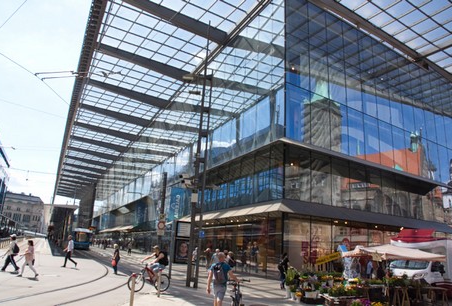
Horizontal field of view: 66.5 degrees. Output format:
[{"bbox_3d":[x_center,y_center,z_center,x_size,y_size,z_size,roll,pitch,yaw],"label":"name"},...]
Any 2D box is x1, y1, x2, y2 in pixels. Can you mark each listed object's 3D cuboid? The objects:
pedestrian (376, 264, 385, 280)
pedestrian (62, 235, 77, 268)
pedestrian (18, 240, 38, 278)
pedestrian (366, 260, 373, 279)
[{"bbox_3d":[7.770,6.314,17.288,0.500,1.570,0.400,3,-16,0],"label":"pedestrian"},{"bbox_3d":[-9.584,6.004,21.055,0.820,1.780,0.480,5,-15,-8],"label":"pedestrian"},{"bbox_3d":[-9.216,4.947,16.101,0.800,1.640,0.470,6,-15,-10],"label":"pedestrian"},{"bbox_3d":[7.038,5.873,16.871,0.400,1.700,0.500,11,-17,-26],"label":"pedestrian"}]

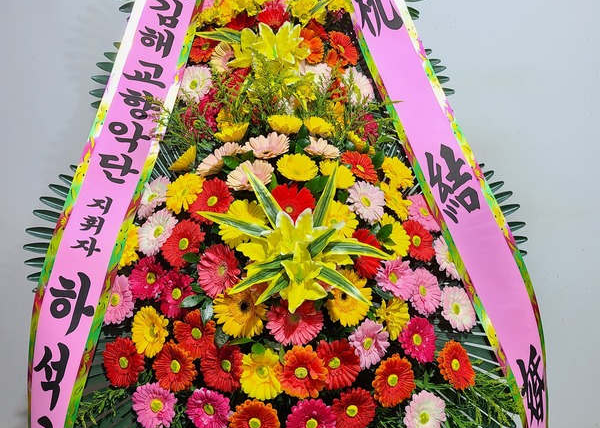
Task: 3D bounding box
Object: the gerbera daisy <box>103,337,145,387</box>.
[{"bbox_3d":[-0.372,0.318,1.289,0.105,0.105,0.042,1,-9,19],"label":"gerbera daisy"}]

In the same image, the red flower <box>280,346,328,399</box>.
[{"bbox_3d":[0.010,0.336,1.280,0.106,0.112,0.038,-1,-20,-5],"label":"red flower"}]

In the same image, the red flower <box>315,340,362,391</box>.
[{"bbox_3d":[0.081,0.316,1.260,0.107,0.107,0.038,0,-8,-11],"label":"red flower"}]

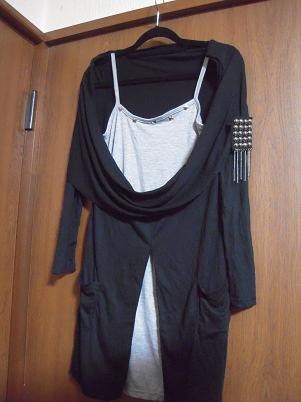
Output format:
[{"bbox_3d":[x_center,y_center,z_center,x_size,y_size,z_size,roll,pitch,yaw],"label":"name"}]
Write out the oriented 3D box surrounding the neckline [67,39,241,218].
[{"bbox_3d":[-0.013,-0.190,0.867,0.491,0.476,0.130,0,-5,22],"label":"neckline"}]

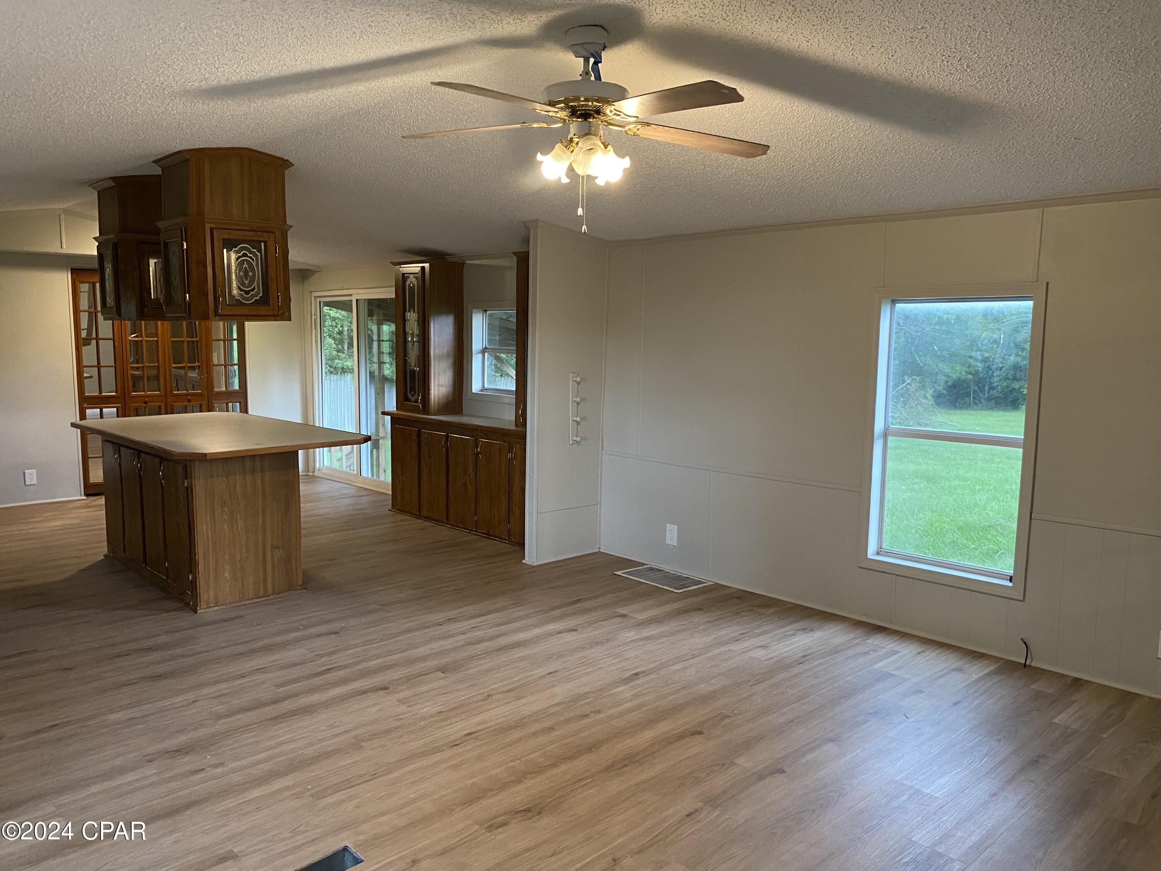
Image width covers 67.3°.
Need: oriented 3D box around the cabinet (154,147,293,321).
[{"bbox_3d":[-2.010,-1.111,4.921,0.595,0.926,0.559,-6,10,-44],"label":"cabinet"}]

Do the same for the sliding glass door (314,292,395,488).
[{"bbox_3d":[-2.168,-0.450,8.537,0.093,1.918,1.732,-6,10,-44],"label":"sliding glass door"}]

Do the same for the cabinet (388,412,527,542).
[{"bbox_3d":[-0.820,0.298,6.861,0.408,0.854,2.081,-6,10,-44],"label":"cabinet"}]

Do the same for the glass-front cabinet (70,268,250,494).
[{"bbox_3d":[-4.037,-0.529,8.421,1.537,2.024,0.300,-5,9,-44],"label":"glass-front cabinet"}]

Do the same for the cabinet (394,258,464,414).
[{"bbox_3d":[-1.297,-0.818,7.298,0.329,1.250,0.544,-6,10,-44],"label":"cabinet"}]

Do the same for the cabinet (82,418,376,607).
[{"bbox_3d":[-2.340,0.413,5.574,1.095,0.912,2.135,-6,10,-44],"label":"cabinet"}]

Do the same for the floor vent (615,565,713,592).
[{"bbox_3d":[0.525,0.899,5.509,0.325,0.012,0.547,-6,10,-44],"label":"floor vent"}]

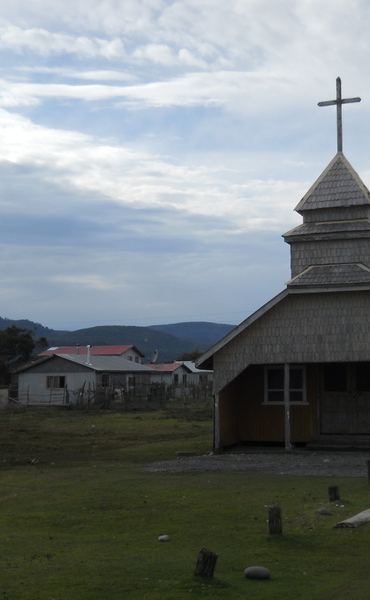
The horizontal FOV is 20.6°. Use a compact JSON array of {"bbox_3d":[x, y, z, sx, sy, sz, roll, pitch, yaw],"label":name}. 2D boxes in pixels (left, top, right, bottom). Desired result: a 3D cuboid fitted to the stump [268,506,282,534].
[{"bbox_3d":[1.040,2.548,11.820,0.150,0.330,0.150,-1,-5,0],"label":"stump"}]

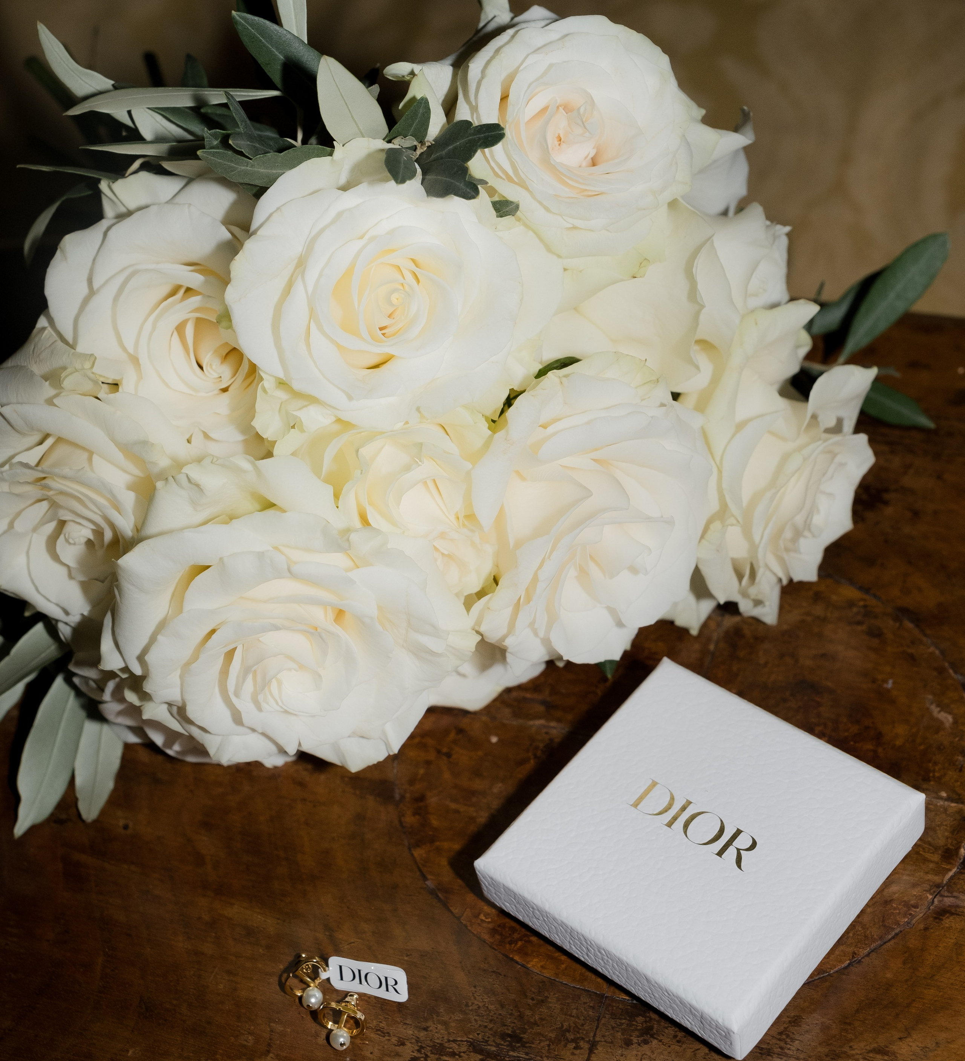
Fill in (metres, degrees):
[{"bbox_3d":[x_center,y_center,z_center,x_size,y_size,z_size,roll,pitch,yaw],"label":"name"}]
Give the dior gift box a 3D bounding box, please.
[{"bbox_3d":[0.065,0.094,0.576,0.095,0.016,0.095,28,57,32],"label":"dior gift box"}]

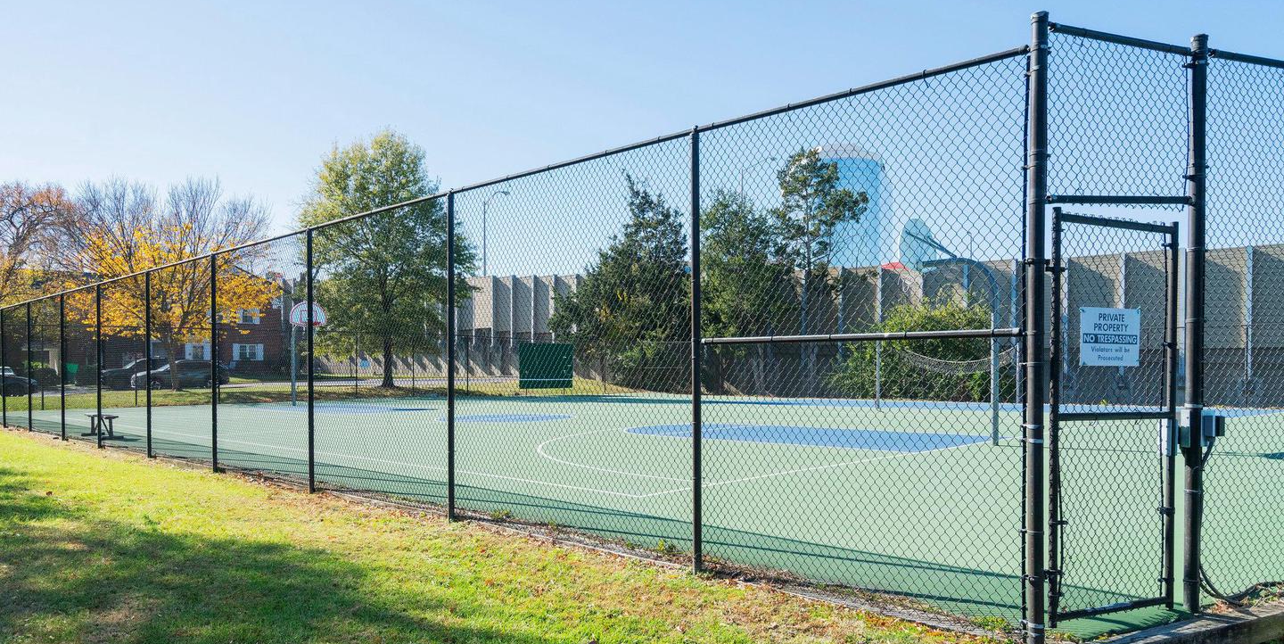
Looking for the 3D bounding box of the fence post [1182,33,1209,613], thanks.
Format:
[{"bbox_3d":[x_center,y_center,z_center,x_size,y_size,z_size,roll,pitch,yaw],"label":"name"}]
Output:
[{"bbox_3d":[3.170,0.006,4.900,0.080,3.321,0.080,-1,-1,44],"label":"fence post"}]

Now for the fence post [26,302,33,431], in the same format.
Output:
[{"bbox_3d":[-14.853,1.071,20.750,0.063,3.114,0.063,0,-1,0],"label":"fence post"}]

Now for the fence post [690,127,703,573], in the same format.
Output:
[{"bbox_3d":[0.386,0.195,6.050,0.063,3.157,0.063,0,-1,0],"label":"fence post"}]

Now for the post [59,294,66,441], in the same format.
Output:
[{"bbox_3d":[-12.527,0.976,18.500,0.063,3.167,0.063,-1,-1,44],"label":"post"}]

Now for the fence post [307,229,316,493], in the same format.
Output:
[{"bbox_3d":[-3.955,0.473,10.220,0.063,3.151,0.063,-1,-1,44],"label":"fence post"}]

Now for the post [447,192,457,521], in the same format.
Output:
[{"bbox_3d":[-1.818,0.325,8.160,0.063,3.138,0.063,-1,-1,44],"label":"post"}]

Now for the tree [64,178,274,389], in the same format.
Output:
[{"bbox_3d":[-24.865,-2.031,45.000,10.800,11.100,10.300,0,-1,-29],"label":"tree"}]

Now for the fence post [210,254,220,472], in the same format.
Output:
[{"bbox_3d":[-6.171,0.587,12.360,0.063,3.145,0.063,-1,-1,44],"label":"fence post"}]

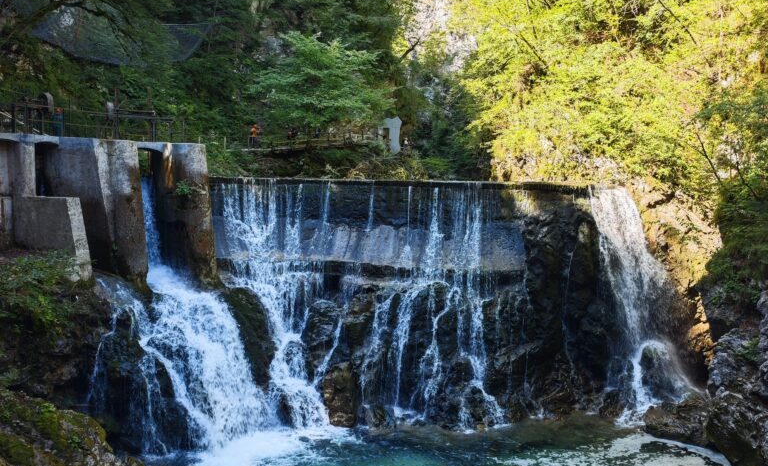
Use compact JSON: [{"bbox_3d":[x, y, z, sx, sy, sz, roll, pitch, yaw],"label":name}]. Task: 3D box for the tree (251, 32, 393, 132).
[{"bbox_3d":[-4.480,-10.620,48.000,9.700,7.100,8.000,0,-1,0],"label":"tree"}]

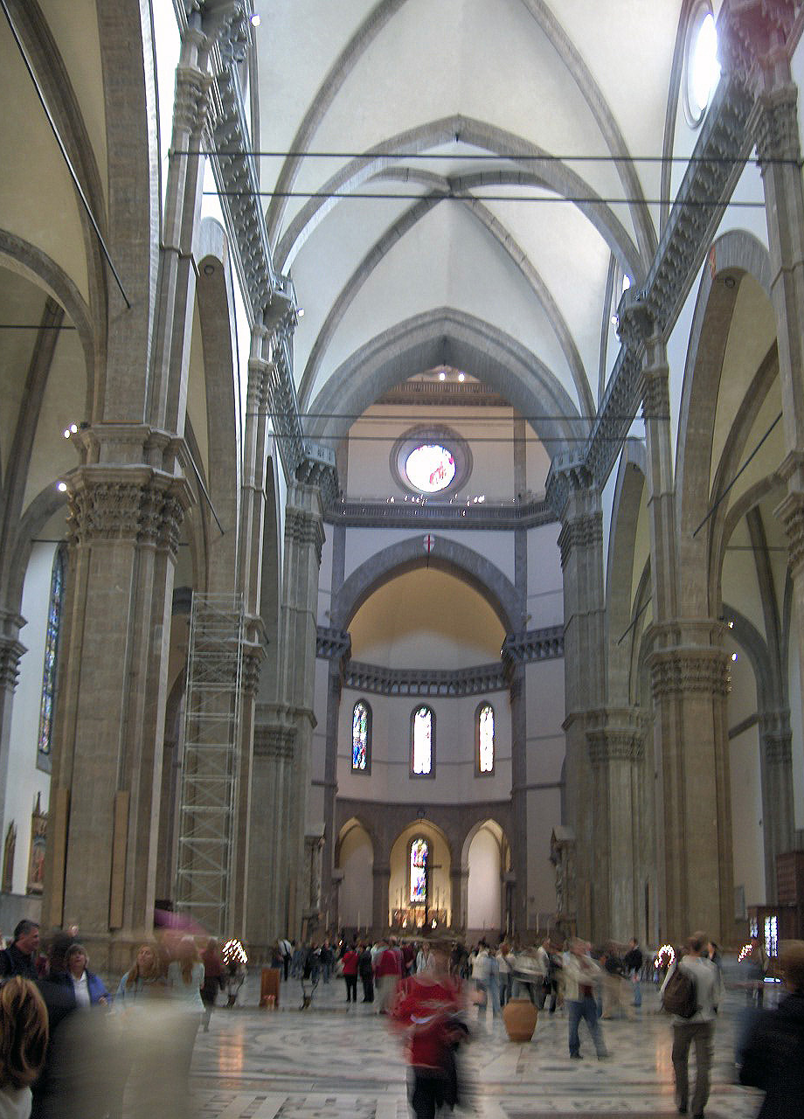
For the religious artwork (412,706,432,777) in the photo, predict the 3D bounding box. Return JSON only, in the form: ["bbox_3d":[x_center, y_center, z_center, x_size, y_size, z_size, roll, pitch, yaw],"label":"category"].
[{"bbox_3d":[2.063,18.902,132.209,2.150,7.340,0.300,1,-17,0],"label":"religious artwork"}]

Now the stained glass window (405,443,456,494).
[{"bbox_3d":[2.754,-9.084,126.070,5.000,5.180,0.300,1,-17,0],"label":"stained glass window"}]

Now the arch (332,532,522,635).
[{"bbox_3d":[2.575,3.002,124.486,18.000,10.300,4.200,1,-17,0],"label":"arch"}]

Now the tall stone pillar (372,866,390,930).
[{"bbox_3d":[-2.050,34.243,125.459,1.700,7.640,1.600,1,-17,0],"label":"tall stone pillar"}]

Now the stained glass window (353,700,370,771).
[{"bbox_3d":[-4.275,18.110,129.826,2.200,7.400,0.300,16,-23,-41],"label":"stained glass window"}]

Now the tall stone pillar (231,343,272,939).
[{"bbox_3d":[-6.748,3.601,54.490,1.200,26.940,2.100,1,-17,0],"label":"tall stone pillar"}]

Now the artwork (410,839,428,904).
[{"bbox_3d":[1.913,34.655,141.009,2.200,7.250,0.300,1,-17,0],"label":"artwork"}]

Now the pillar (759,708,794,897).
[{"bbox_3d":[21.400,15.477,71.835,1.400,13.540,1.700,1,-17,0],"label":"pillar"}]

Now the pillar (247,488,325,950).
[{"bbox_3d":[-7.272,9.367,75.546,3.600,28.900,5.400,1,-17,0],"label":"pillar"}]

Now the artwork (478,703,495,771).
[{"bbox_3d":[8.875,18.724,132.559,0.400,7.400,2.200,17,-23,-42],"label":"artwork"}]

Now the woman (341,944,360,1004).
[{"bbox_3d":[-1.419,11.477,34.972,0.520,1.610,0.380,3,-17,-5],"label":"woman"}]

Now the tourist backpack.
[{"bbox_3d":[2.735,4.230,12.401,0.330,0.540,0.240,-9,-19,29],"label":"tourist backpack"}]

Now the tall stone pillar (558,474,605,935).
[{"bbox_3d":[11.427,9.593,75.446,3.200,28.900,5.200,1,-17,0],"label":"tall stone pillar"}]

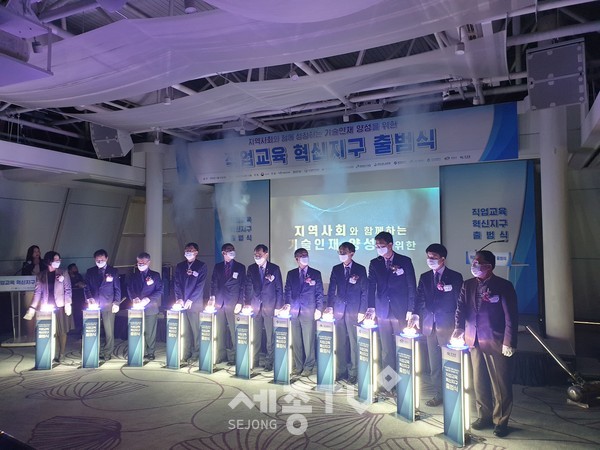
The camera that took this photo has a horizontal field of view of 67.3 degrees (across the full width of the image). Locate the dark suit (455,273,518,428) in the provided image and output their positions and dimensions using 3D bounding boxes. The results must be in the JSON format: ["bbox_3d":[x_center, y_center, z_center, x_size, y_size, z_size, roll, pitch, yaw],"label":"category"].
[{"bbox_3d":[1.711,1.149,4.152,0.380,1.420,0.520,2,-4,-44],"label":"dark suit"}]

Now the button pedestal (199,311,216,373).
[{"bbox_3d":[-1.221,1.584,6.155,0.220,0.820,0.165,-2,-3,27],"label":"button pedestal"}]

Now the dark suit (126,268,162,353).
[{"bbox_3d":[-2.352,1.320,6.856,0.530,1.280,0.440,0,-2,-5],"label":"dark suit"}]

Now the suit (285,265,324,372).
[{"bbox_3d":[0.065,1.265,6.132,0.500,1.396,0.370,-1,-3,17],"label":"suit"}]

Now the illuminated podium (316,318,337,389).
[{"bbox_3d":[0.336,1.497,5.282,0.215,0.825,0.140,-2,-3,33],"label":"illuminated podium"}]

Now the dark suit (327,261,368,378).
[{"bbox_3d":[0.615,1.205,5.818,0.500,1.478,0.380,-2,-3,24],"label":"dark suit"}]

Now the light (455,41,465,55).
[{"bbox_3d":[1.754,-1.934,4.945,0.100,0.120,0.100,0,-3,0],"label":"light"}]

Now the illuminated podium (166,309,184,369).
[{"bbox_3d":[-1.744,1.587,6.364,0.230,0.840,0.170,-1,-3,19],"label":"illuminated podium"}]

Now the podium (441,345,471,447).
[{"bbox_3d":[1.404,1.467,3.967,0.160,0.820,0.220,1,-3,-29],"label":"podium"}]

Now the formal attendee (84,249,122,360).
[{"bbox_3d":[-2.967,1.194,6.841,0.540,1.660,0.450,0,-2,-12],"label":"formal attendee"}]

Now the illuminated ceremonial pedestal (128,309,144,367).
[{"bbox_3d":[-2.320,1.606,6.488,0.220,0.820,0.165,-1,-3,7],"label":"illuminated ceremonial pedestal"}]

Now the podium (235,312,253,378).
[{"bbox_3d":[-0.695,1.557,5.876,0.230,0.840,0.200,-2,-3,25],"label":"podium"}]

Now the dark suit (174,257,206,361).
[{"bbox_3d":[-1.683,1.262,6.900,0.500,1.479,0.360,-1,-3,5],"label":"dark suit"}]

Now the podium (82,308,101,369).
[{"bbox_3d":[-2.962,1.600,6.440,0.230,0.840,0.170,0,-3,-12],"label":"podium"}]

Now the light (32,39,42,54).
[{"bbox_3d":[-3.087,-2.099,5.300,0.120,0.180,0.120,-1,-3,23],"label":"light"}]

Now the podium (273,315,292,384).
[{"bbox_3d":[-0.185,1.542,5.633,0.230,0.840,0.200,-2,-3,27],"label":"podium"}]

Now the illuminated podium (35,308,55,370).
[{"bbox_3d":[-3.567,1.617,6.348,0.220,0.800,0.130,0,-3,0],"label":"illuminated podium"}]

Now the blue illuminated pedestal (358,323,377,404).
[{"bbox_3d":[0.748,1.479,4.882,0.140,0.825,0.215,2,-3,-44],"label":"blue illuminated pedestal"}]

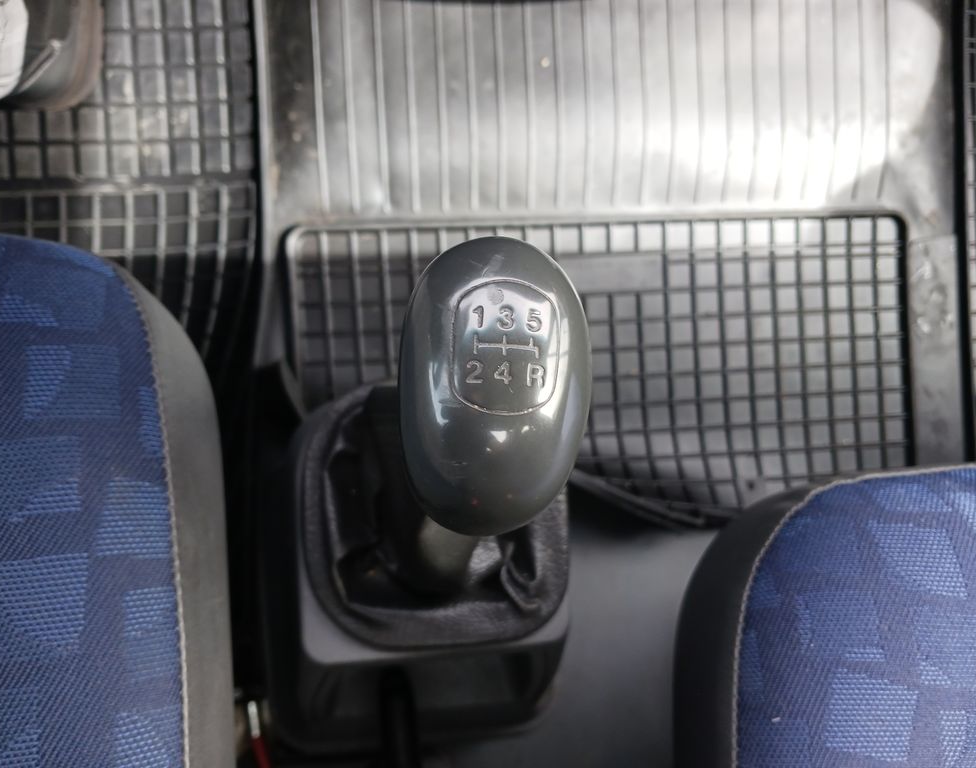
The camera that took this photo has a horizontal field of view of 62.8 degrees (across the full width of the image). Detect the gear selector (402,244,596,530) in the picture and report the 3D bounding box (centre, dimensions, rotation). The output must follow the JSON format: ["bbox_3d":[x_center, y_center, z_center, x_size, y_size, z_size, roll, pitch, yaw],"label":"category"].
[{"bbox_3d":[0.002,0.001,0.222,0.053,0.054,0.083,4,96,-7],"label":"gear selector"}]

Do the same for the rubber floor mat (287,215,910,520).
[{"bbox_3d":[0.107,-0.015,0.649,0.524,0.020,0.251,-2,87,-8],"label":"rubber floor mat"}]

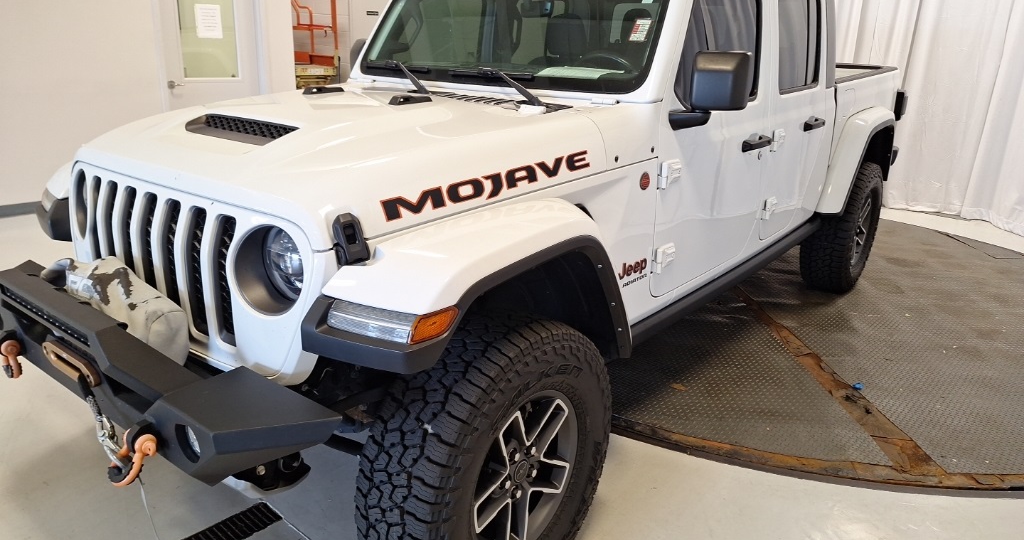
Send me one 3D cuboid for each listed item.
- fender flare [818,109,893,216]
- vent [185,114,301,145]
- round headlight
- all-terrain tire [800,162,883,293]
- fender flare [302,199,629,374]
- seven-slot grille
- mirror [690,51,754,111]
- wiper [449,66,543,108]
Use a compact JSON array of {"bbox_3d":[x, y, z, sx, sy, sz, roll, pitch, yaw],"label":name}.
[{"bbox_3d":[2.233,-0.755,4.316,0.165,0.600,1.140,15,23,37],"label":"fender flare"},{"bbox_3d":[-0.788,-0.410,1.984,0.470,0.055,0.125,15,23,37],"label":"vent"},{"bbox_3d":[-0.514,-0.017,1.614,0.210,0.210,0.090,15,23,37],"label":"round headlight"},{"bbox_3d":[2.183,-0.293,4.492,0.286,0.830,0.830,15,23,37],"label":"all-terrain tire"},{"bbox_3d":[-0.057,0.104,1.783,0.325,0.540,0.960,15,23,37],"label":"fender flare"},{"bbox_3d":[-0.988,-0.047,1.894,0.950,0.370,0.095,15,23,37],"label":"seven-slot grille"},{"bbox_3d":[0.701,-0.628,2.274,0.175,0.190,0.105,15,23,37],"label":"mirror"},{"bbox_3d":[-0.070,-0.705,2.598,0.610,0.105,0.170,15,23,37],"label":"wiper"}]

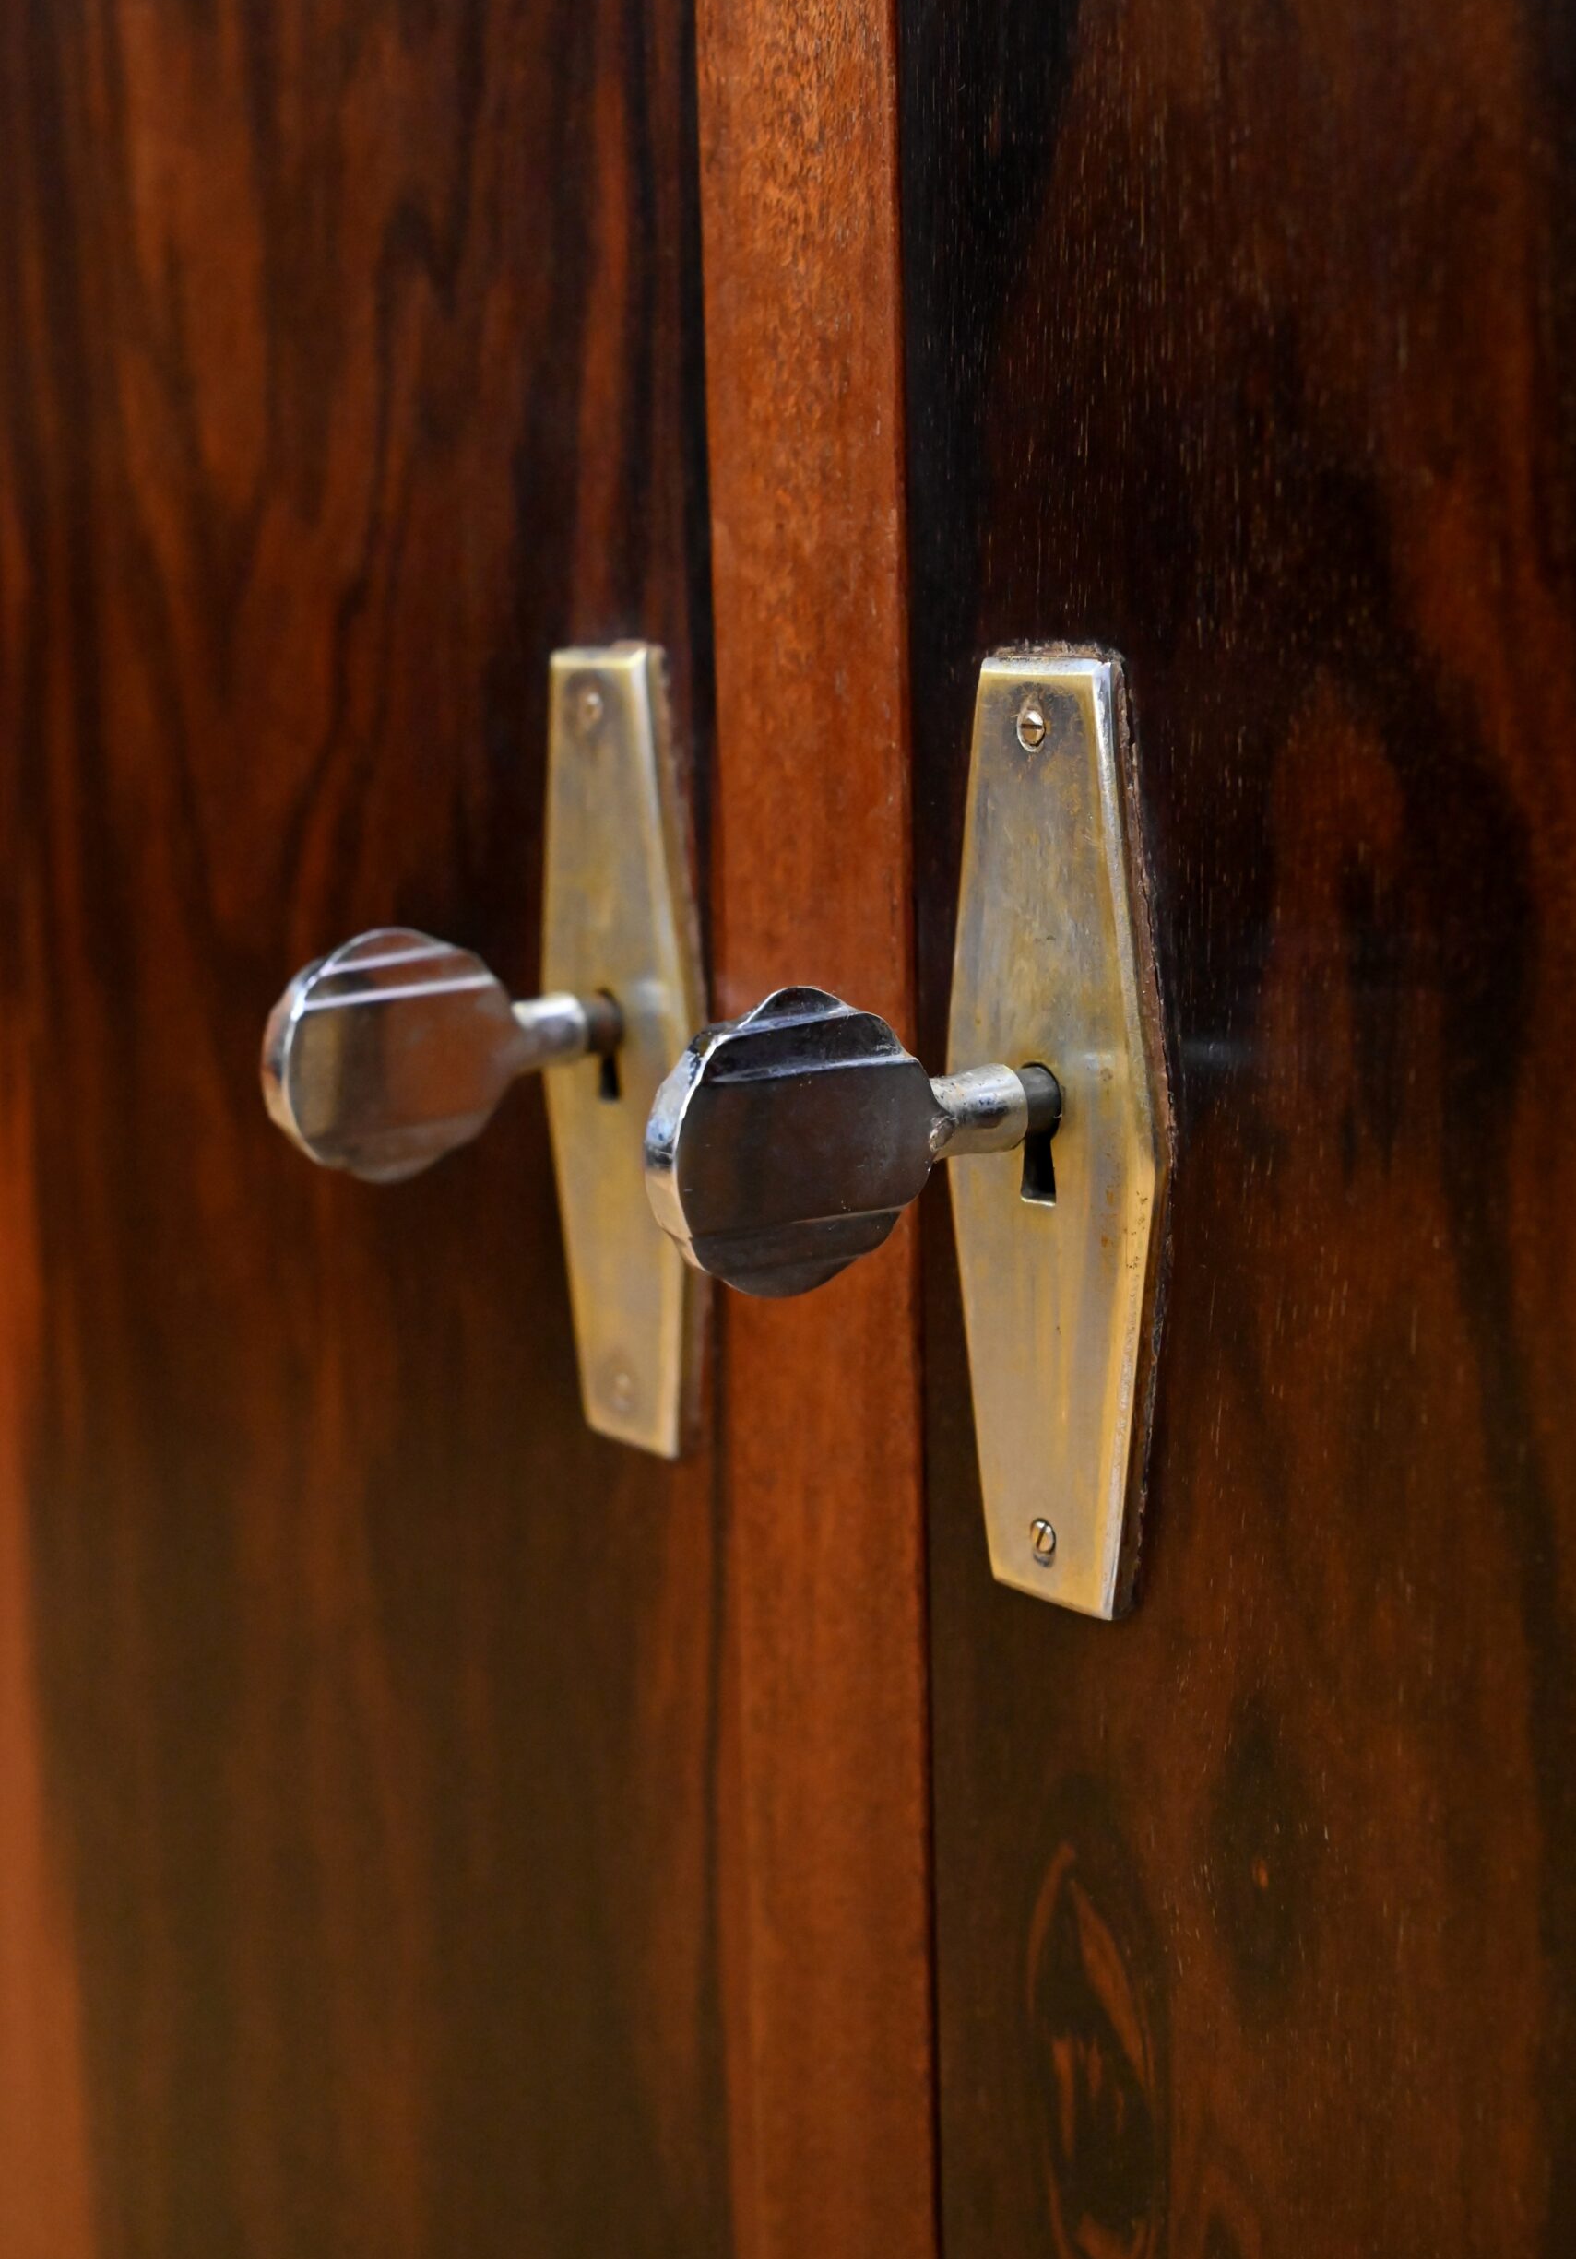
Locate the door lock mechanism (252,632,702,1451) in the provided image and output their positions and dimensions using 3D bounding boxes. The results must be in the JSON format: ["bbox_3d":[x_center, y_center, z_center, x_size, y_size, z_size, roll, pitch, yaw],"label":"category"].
[{"bbox_3d":[-0.050,-0.008,0.504,0.062,0.126,0.043,-9,12,-35],"label":"door lock mechanism"}]

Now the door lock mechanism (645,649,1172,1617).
[{"bbox_3d":[0.011,0.005,0.419,0.063,0.126,0.043,-9,12,-35],"label":"door lock mechanism"}]

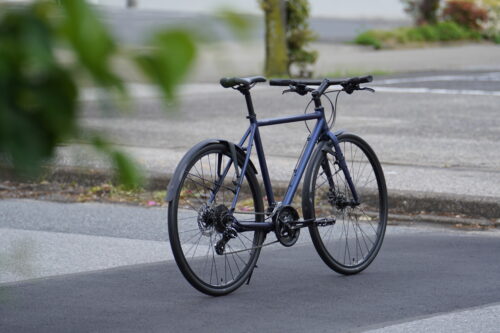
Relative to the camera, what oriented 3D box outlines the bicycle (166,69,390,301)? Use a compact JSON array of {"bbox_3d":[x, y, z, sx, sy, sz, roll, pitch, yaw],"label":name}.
[{"bbox_3d":[0.158,0.068,11.597,0.600,0.980,1.730,0,3,37],"label":"bicycle"}]

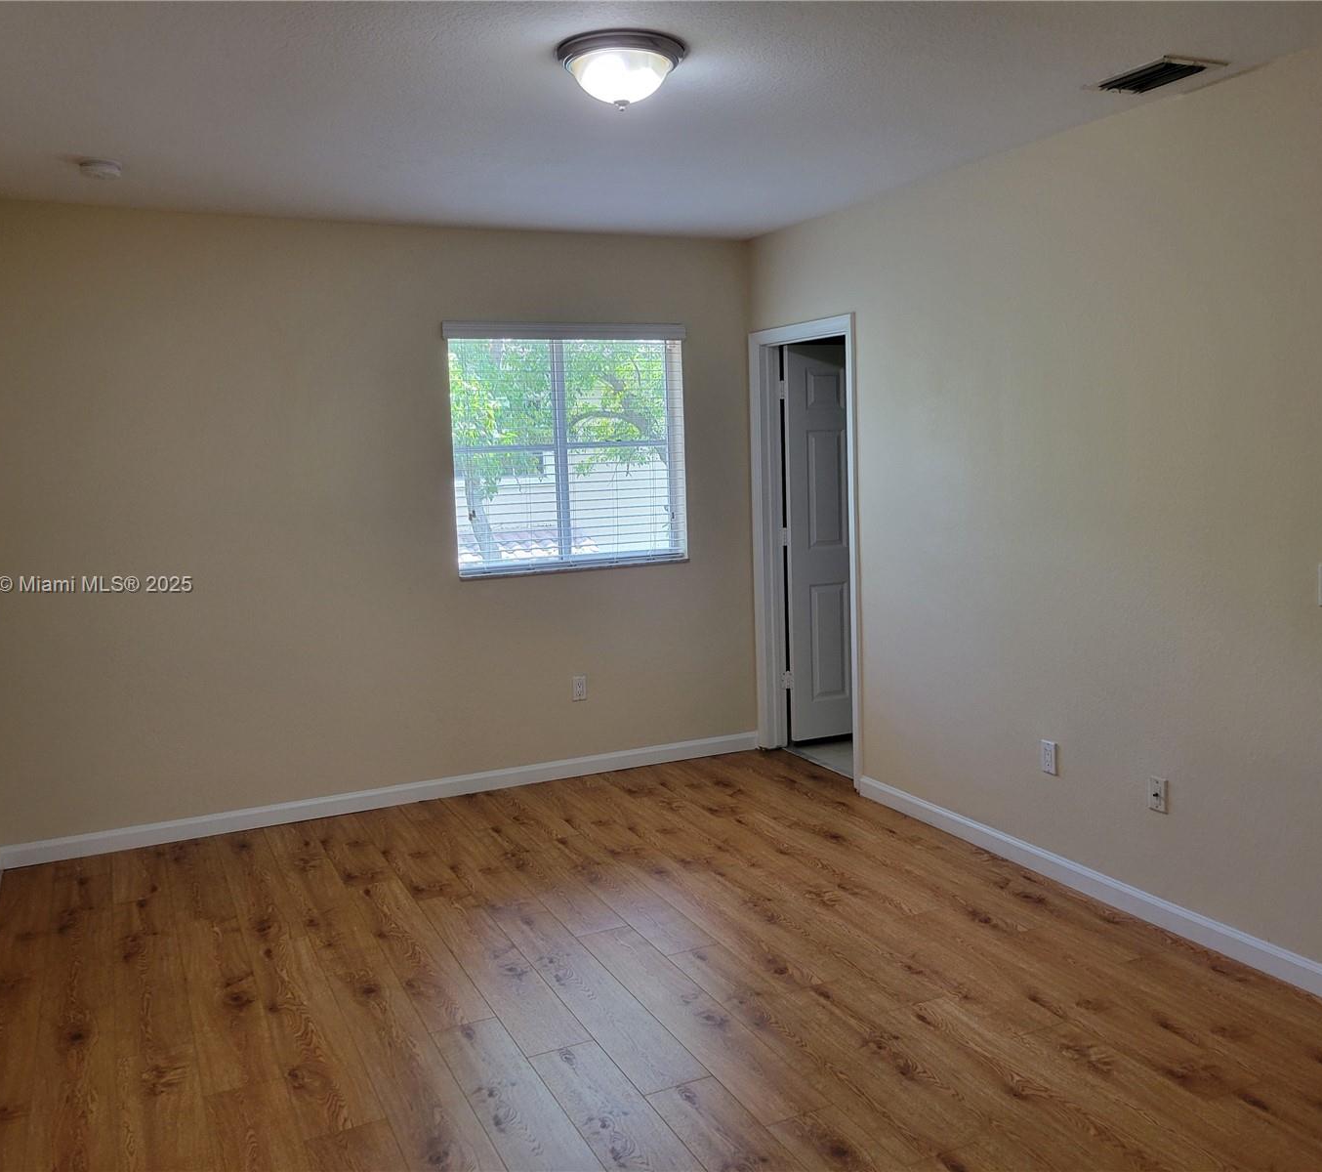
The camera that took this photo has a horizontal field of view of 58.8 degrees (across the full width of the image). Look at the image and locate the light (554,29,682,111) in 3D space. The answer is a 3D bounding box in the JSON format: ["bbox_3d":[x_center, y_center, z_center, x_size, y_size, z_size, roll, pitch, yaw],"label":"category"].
[{"bbox_3d":[-0.099,-1.256,2.928,0.318,0.138,0.318,-2,7,0],"label":"light"}]

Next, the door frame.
[{"bbox_3d":[0.708,-0.159,5.480,0.133,2.085,0.894,-5,7,-25],"label":"door frame"}]

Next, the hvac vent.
[{"bbox_3d":[1.362,-1.397,3.246,0.231,0.020,0.298,-5,7,-25],"label":"hvac vent"}]

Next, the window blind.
[{"bbox_3d":[-0.406,-0.642,5.420,1.170,1.101,0.075,-5,7,-25],"label":"window blind"}]

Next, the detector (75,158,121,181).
[{"bbox_3d":[-1.845,-1.366,3.862,0.128,0.038,0.128,-5,7,-25],"label":"detector"}]

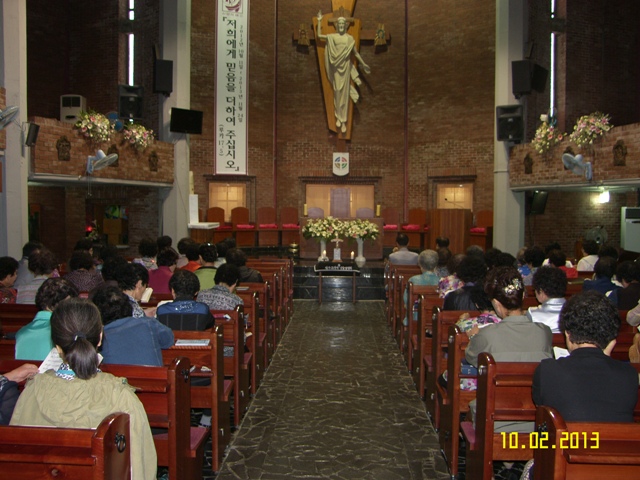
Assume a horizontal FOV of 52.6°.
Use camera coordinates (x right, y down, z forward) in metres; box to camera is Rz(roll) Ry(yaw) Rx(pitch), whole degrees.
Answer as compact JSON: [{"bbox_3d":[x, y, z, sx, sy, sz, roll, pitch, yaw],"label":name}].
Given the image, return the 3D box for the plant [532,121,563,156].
[{"bbox_3d":[4.388,-1.955,12.400,0.500,0.560,0.600,0,2,-9],"label":"plant"}]

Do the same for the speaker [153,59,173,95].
[{"bbox_3d":[-3.352,-3.487,13.800,0.360,0.670,0.360,0,8,-14],"label":"speaker"}]

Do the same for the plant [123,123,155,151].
[{"bbox_3d":[-3.440,-1.967,12.300,0.460,0.500,0.580,1,2,13],"label":"plant"}]

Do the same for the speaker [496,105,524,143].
[{"bbox_3d":[3.882,-2.376,13.200,0.500,0.690,0.420,1,8,18],"label":"speaker"}]

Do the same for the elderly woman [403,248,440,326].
[{"bbox_3d":[1.064,0.691,6.850,0.440,1.210,0.720,0,3,2],"label":"elderly woman"}]

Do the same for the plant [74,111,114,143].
[{"bbox_3d":[-3.729,-1.885,10.700,0.420,0.500,0.560,1,3,17],"label":"plant"}]

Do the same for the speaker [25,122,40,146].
[{"bbox_3d":[-3.903,-1.428,8.800,0.130,0.290,0.140,18,11,28],"label":"speaker"}]

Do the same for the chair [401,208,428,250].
[{"bbox_3d":[2.361,-0.278,16.200,0.520,0.990,0.550,2,3,27],"label":"chair"}]

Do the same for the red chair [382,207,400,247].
[{"bbox_3d":[1.740,-0.303,15.700,0.470,0.960,0.500,1,3,12],"label":"red chair"}]

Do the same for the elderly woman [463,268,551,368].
[{"bbox_3d":[0.970,0.789,3.570,0.500,1.270,0.750,1,2,2],"label":"elderly woman"}]

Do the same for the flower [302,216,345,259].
[{"bbox_3d":[0.075,-0.015,13.900,0.900,0.970,0.780,1,2,2],"label":"flower"}]

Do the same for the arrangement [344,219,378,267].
[{"bbox_3d":[0.786,0.054,12.500,0.700,0.930,0.640,0,3,2],"label":"arrangement"}]

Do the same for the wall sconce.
[{"bbox_3d":[6.671,-0.998,15.200,0.260,0.300,0.220,0,3,-6],"label":"wall sconce"}]

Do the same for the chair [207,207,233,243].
[{"bbox_3d":[-2.468,-0.304,16.000,0.520,0.990,0.550,0,3,-26],"label":"chair"}]

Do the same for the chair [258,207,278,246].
[{"bbox_3d":[-1.326,-0.326,16.500,0.520,0.990,0.550,0,2,-10],"label":"chair"}]

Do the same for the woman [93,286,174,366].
[{"bbox_3d":[-0.988,0.859,3.580,0.480,1.180,0.740,0,3,2],"label":"woman"}]

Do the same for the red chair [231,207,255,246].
[{"bbox_3d":[-1.927,-0.315,16.300,0.520,0.990,0.550,0,2,-20],"label":"red chair"}]

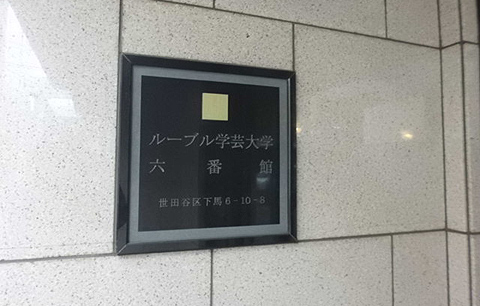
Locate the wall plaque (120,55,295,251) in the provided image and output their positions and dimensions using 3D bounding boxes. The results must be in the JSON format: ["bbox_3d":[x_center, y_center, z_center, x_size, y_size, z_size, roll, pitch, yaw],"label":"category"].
[{"bbox_3d":[-0.063,0.004,0.940,0.478,0.481,0.025,1,-4,-21],"label":"wall plaque"}]

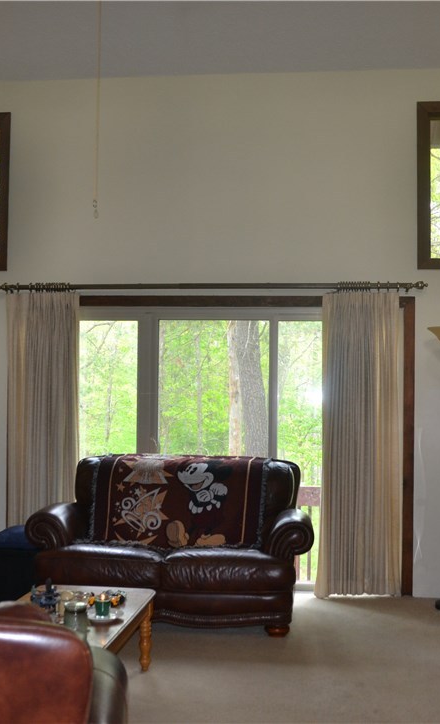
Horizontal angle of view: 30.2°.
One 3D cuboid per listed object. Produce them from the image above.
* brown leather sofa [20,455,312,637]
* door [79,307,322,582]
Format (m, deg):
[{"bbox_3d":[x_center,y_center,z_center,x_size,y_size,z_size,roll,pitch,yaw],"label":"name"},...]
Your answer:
[{"bbox_3d":[-0.255,1.089,5.077,1.655,0.960,0.940,1,-2,6],"label":"brown leather sofa"},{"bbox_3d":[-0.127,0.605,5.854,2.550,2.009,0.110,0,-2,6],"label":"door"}]

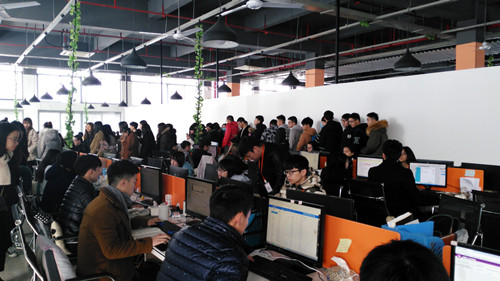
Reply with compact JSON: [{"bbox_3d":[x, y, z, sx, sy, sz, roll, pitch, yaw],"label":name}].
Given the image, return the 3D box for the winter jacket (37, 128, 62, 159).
[{"bbox_3d":[-4.152,0.083,7.400,0.320,0.660,0.470,1,3,38],"label":"winter jacket"}]

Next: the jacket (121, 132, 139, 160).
[{"bbox_3d":[-2.772,0.137,8.200,0.360,0.700,0.480,-1,2,-18],"label":"jacket"}]

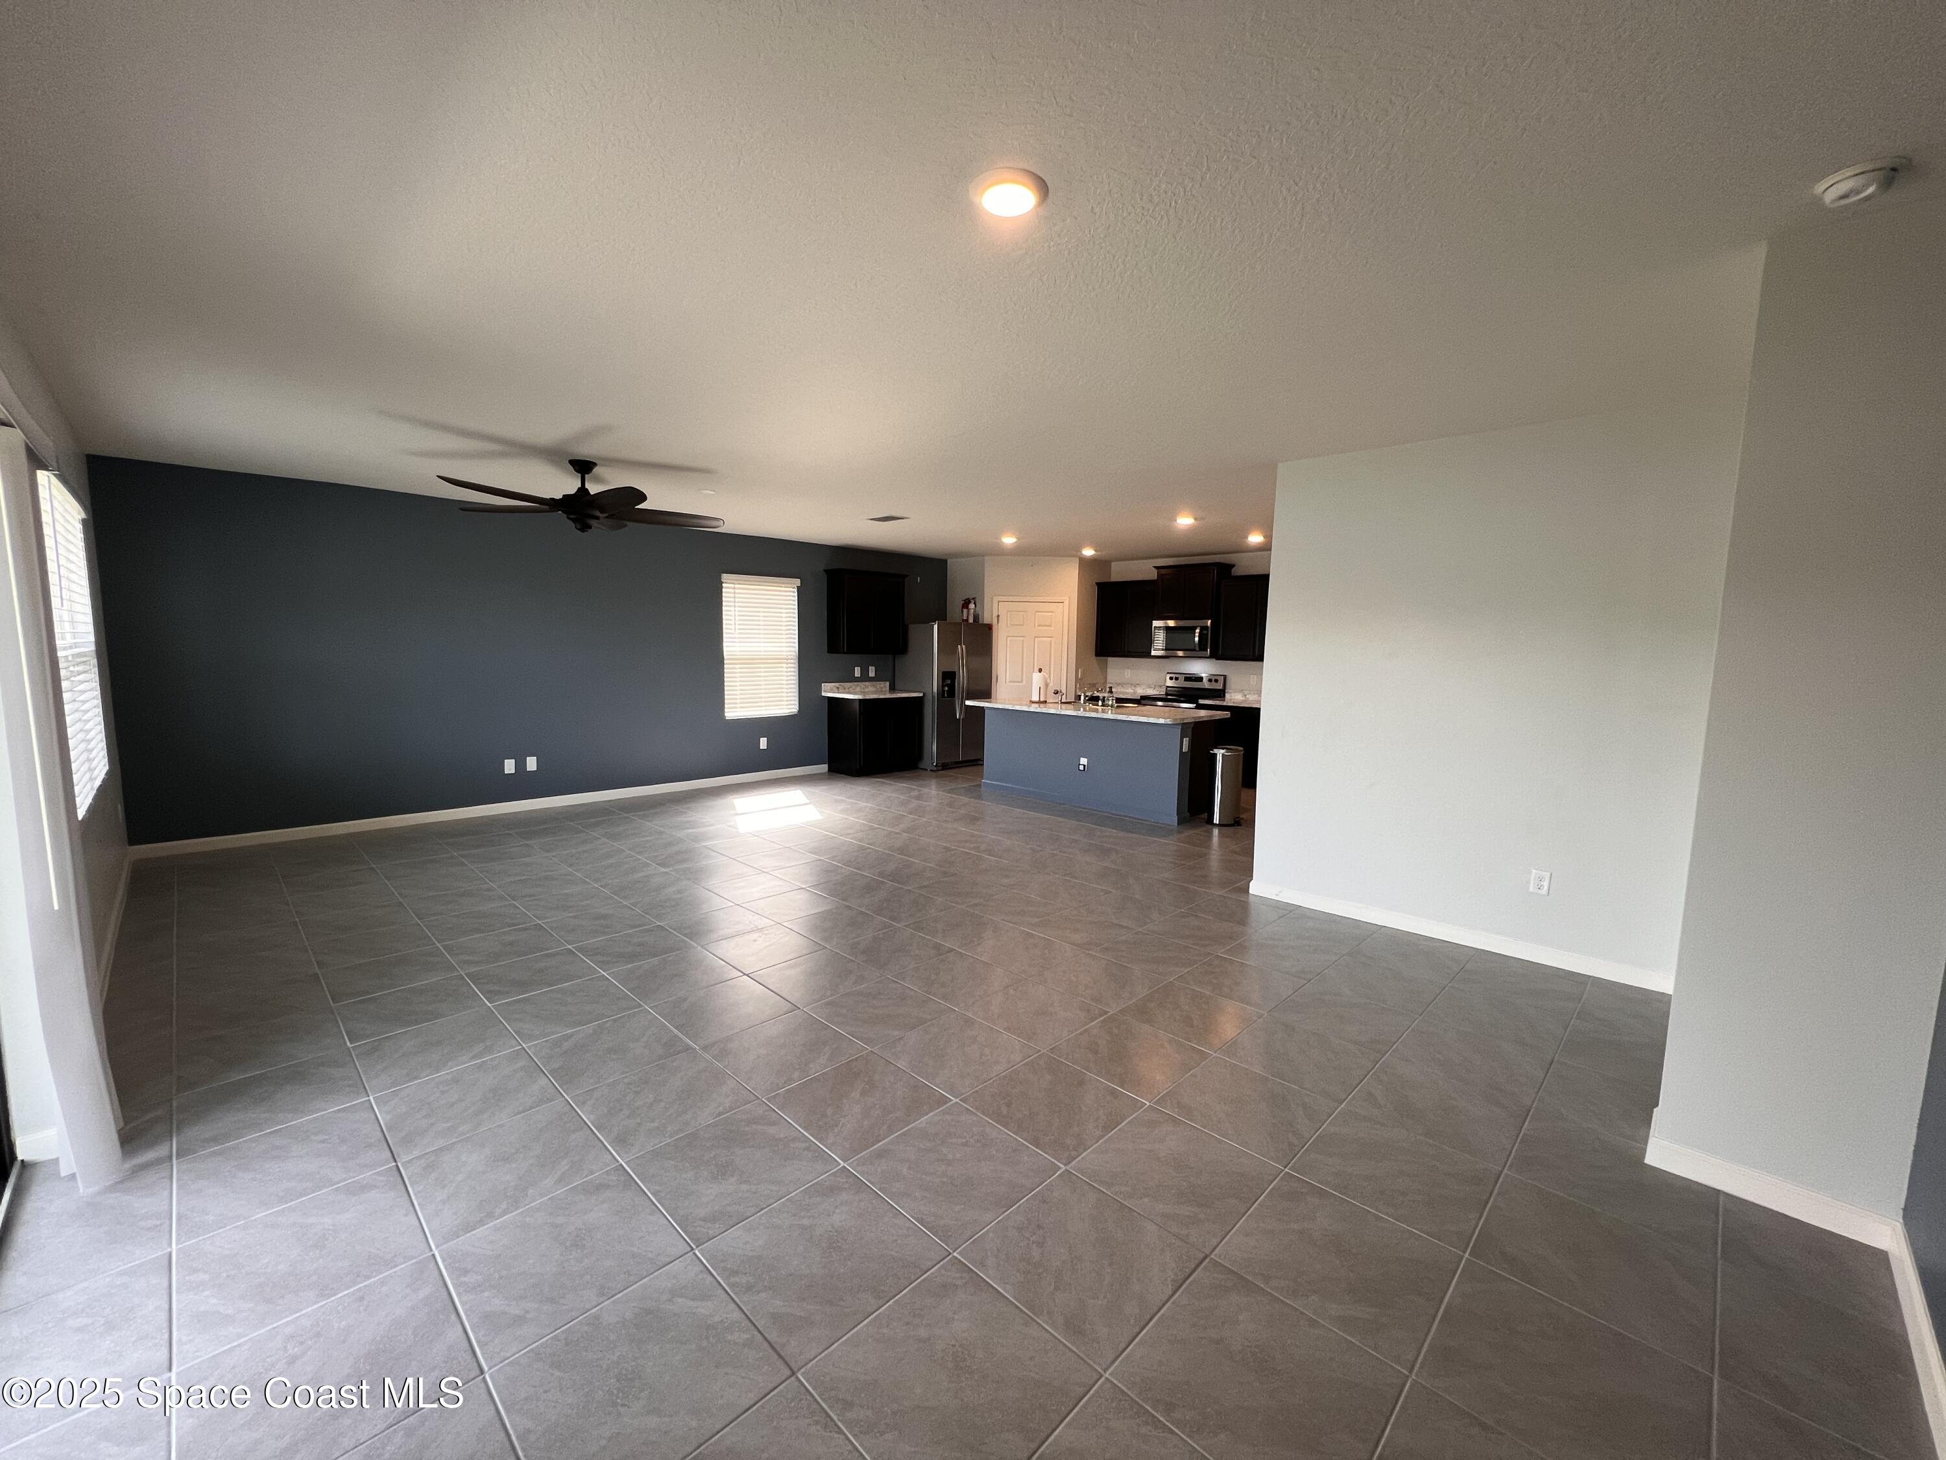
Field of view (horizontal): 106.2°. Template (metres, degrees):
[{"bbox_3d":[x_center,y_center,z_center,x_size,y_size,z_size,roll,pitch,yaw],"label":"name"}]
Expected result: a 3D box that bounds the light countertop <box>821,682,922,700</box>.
[{"bbox_3d":[-1.172,-0.467,8.588,0.646,0.152,0.992,7,9,44],"label":"light countertop"}]

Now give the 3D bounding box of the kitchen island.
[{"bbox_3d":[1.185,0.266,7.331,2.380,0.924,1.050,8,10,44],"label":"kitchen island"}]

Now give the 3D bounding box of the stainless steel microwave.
[{"bbox_3d":[2.603,-1.100,8.795,0.766,0.420,0.406,7,9,44],"label":"stainless steel microwave"}]

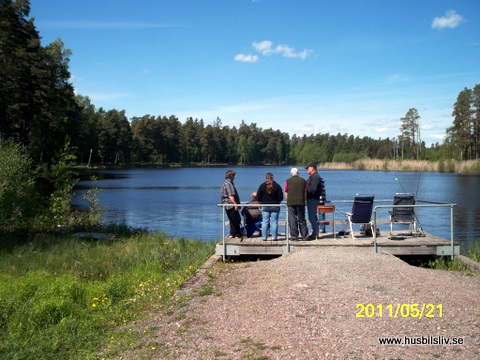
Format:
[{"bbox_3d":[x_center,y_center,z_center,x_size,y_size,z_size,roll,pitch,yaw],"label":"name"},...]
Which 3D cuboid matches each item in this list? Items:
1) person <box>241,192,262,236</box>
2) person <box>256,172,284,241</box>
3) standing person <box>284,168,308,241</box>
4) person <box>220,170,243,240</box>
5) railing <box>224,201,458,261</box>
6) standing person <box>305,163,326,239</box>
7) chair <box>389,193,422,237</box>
[{"bbox_3d":[0.350,0.895,13.250,0.600,1.150,0.800,0,2,6],"label":"person"},{"bbox_3d":[0.740,0.645,12.350,0.600,1.640,0.380,0,2,0],"label":"person"},{"bbox_3d":[1.360,0.587,12.350,0.560,1.750,0.400,0,2,3],"label":"standing person"},{"bbox_3d":[-0.210,0.610,12.800,0.470,1.700,0.520,-1,2,-35],"label":"person"},{"bbox_3d":[2.200,1.160,12.650,5.350,1.250,2.600,0,2,2],"label":"railing"},{"bbox_3d":[1.810,0.535,12.500,0.450,1.830,0.520,1,2,30],"label":"standing person"},{"bbox_3d":[4.290,0.885,13.350,0.620,1.100,0.750,0,2,7],"label":"chair"}]

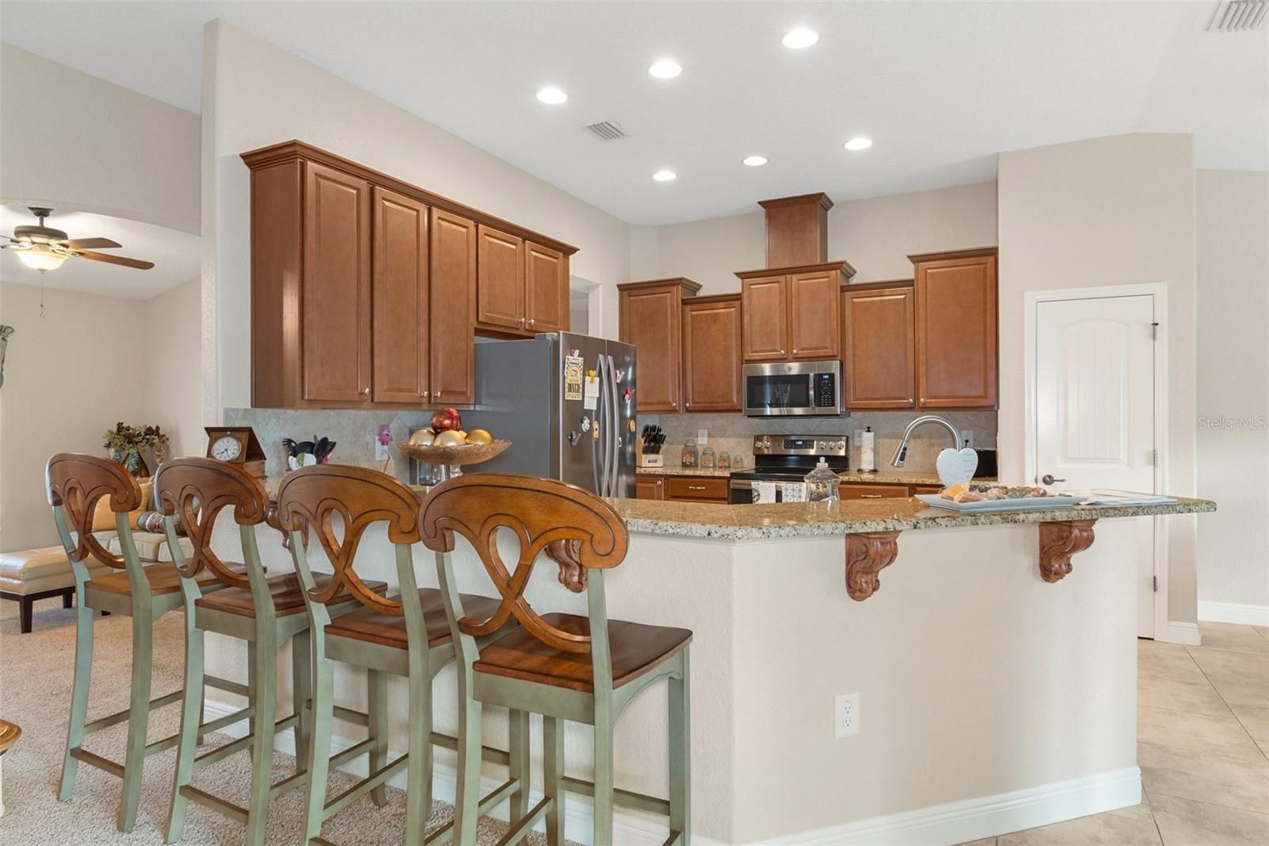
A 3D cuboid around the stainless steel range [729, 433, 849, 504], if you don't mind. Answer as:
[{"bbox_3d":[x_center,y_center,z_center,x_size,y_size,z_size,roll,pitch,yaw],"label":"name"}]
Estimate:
[{"bbox_3d":[1.220,0.699,5.771,0.765,1.187,0.680,0,0,27],"label":"stainless steel range"}]

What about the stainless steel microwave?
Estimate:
[{"bbox_3d":[1.255,-0.252,5.738,0.752,0.408,0.390,0,0,28],"label":"stainless steel microwave"}]

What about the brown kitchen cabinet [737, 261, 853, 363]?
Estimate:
[{"bbox_3d":[1.251,-0.815,5.745,0.840,0.702,0.380,0,0,28],"label":"brown kitchen cabinet"}]

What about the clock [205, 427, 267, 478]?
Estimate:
[{"bbox_3d":[-1.695,0.132,3.110,0.195,0.235,0.185,0,0,-2],"label":"clock"}]

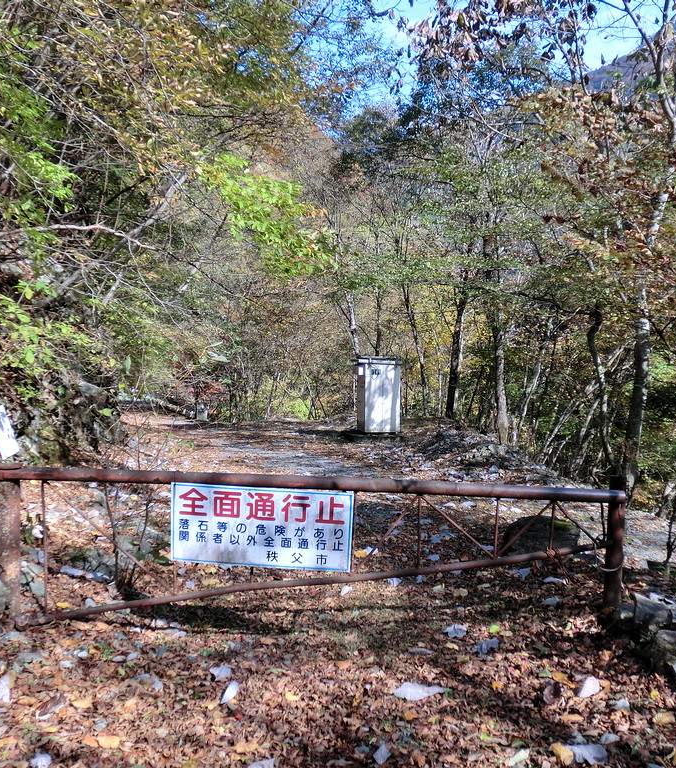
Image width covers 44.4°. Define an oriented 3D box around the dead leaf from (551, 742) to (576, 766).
[{"bbox_3d":[0.922,1.521,3.400,0.075,0.050,0.100,-1,3,-27],"label":"dead leaf"}]

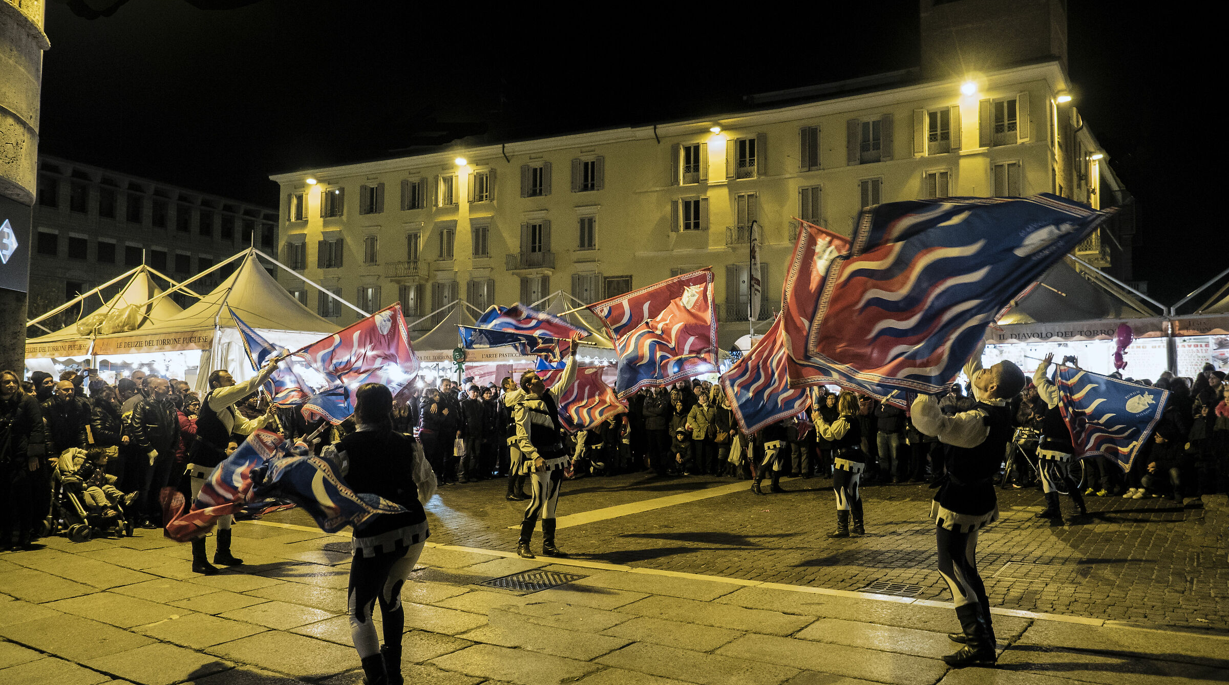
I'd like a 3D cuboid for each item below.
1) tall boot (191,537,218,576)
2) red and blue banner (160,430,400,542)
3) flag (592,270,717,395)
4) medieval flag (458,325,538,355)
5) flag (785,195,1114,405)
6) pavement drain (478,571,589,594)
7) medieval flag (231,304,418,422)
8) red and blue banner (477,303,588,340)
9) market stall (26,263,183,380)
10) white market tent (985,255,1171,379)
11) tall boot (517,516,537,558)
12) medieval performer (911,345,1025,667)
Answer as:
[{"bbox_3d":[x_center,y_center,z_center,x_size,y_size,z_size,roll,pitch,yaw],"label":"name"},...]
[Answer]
[{"bbox_3d":[-3.532,1.834,7.350,0.270,0.350,0.120,-1,-4,30],"label":"tall boot"},{"bbox_3d":[-1.664,0.715,4.300,1.120,0.560,0.500,1,-4,-6],"label":"red and blue banner"},{"bbox_3d":[0.416,-0.095,8.900,1.300,1.080,0.350,-16,0,5],"label":"flag"},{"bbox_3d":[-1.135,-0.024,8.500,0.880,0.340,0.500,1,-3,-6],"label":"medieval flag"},{"bbox_3d":[1.915,-0.249,4.850,1.720,1.180,0.600,0,-3,6],"label":"flag"},{"bbox_3d":[-0.691,2.033,7.194,0.550,0.050,0.790,-2,-4,35],"label":"pavement drain"},{"bbox_3d":[-2.650,0.207,7.800,1.550,1.050,0.500,2,-4,-20],"label":"medieval flag"},{"bbox_3d":[-0.867,-0.177,8.500,1.200,0.450,0.550,1,-4,-9],"label":"red and blue banner"},{"bbox_3d":[-10.894,0.466,19.600,4.000,4.450,4.000,-2,-4,32],"label":"market stall"},{"bbox_3d":[8.598,0.233,16.918,4.000,4.400,4.000,-1,-4,29],"label":"white market tent"},{"bbox_3d":[-0.848,1.893,8.339,0.120,0.380,0.280,4,-5,-41],"label":"tall boot"},{"bbox_3d":[2.120,0.943,5.120,0.660,1.860,0.560,-1,-3,21],"label":"medieval performer"}]

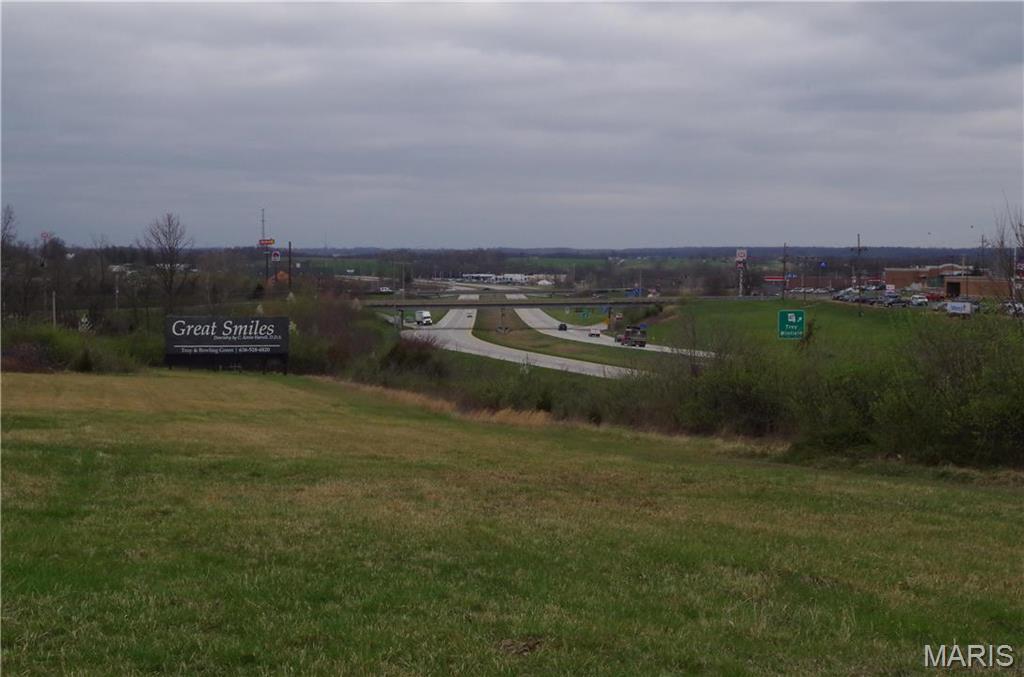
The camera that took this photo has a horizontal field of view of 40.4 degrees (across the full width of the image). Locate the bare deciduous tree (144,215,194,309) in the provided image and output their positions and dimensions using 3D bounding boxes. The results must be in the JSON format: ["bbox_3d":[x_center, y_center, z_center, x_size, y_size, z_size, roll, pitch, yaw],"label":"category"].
[{"bbox_3d":[-59.391,-12.949,240.000,8.600,17.500,8.600,0,4,0],"label":"bare deciduous tree"}]

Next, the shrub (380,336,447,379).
[{"bbox_3d":[-8.503,1.683,120.000,5.600,3.700,5.000,0,4,0],"label":"shrub"}]

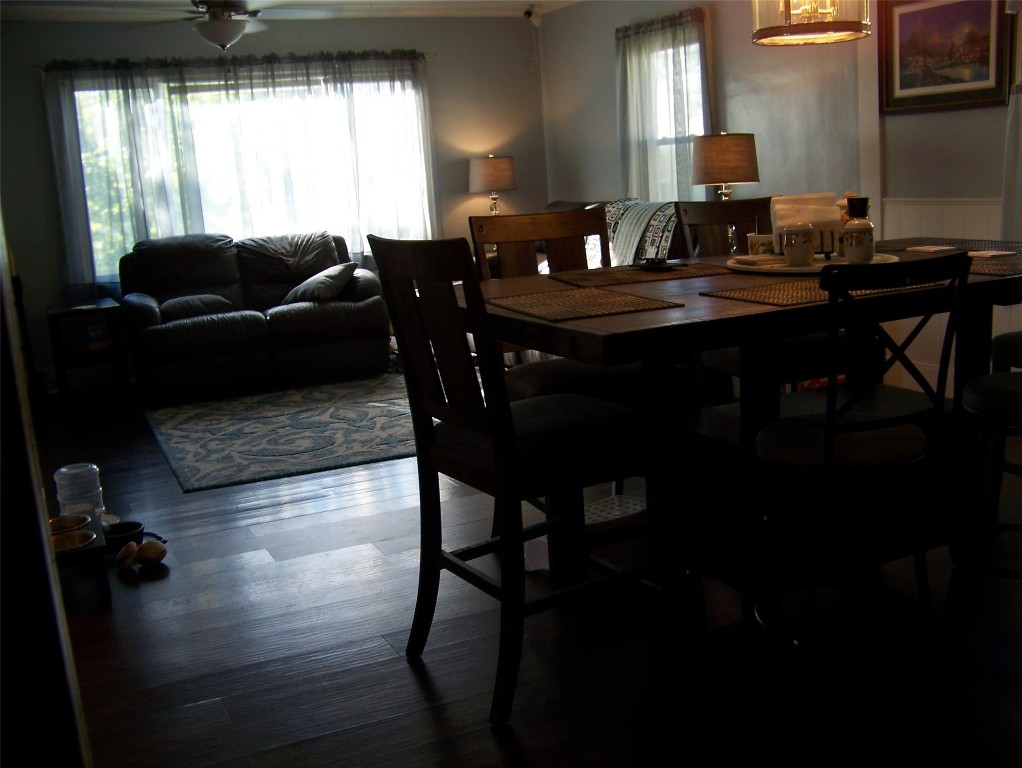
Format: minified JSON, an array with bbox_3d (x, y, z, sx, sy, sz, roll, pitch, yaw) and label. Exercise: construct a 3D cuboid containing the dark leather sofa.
[{"bbox_3d":[-1.650,-0.480,6.589,1.540,0.930,0.960,-8,13,-22],"label":"dark leather sofa"}]

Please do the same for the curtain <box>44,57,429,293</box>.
[{"bbox_3d":[-1.678,-1.389,6.962,2.540,1.580,0.100,-9,13,-23],"label":"curtain"}]

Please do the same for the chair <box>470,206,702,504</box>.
[{"bbox_3d":[0.198,0.011,3.269,0.485,1.090,0.560,-7,12,-17],"label":"chair"}]

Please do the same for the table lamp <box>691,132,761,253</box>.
[{"bbox_3d":[1.039,-0.864,4.992,0.325,0.665,0.325,-3,12,1],"label":"table lamp"}]

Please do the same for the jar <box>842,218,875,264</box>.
[{"bbox_3d":[0.945,-0.397,2.807,0.088,0.125,0.088,-3,12,1],"label":"jar"}]

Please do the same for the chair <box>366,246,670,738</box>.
[{"bbox_3d":[0.033,0.169,2.544,0.560,1.095,0.485,-10,13,-30],"label":"chair"}]

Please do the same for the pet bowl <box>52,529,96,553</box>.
[{"bbox_3d":[-1.363,0.496,3.167,0.184,0.055,0.184,-8,12,-23],"label":"pet bowl"}]

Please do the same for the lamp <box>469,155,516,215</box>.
[{"bbox_3d":[-0.119,-1.284,7.317,0.325,0.665,0.325,-3,12,1],"label":"lamp"}]

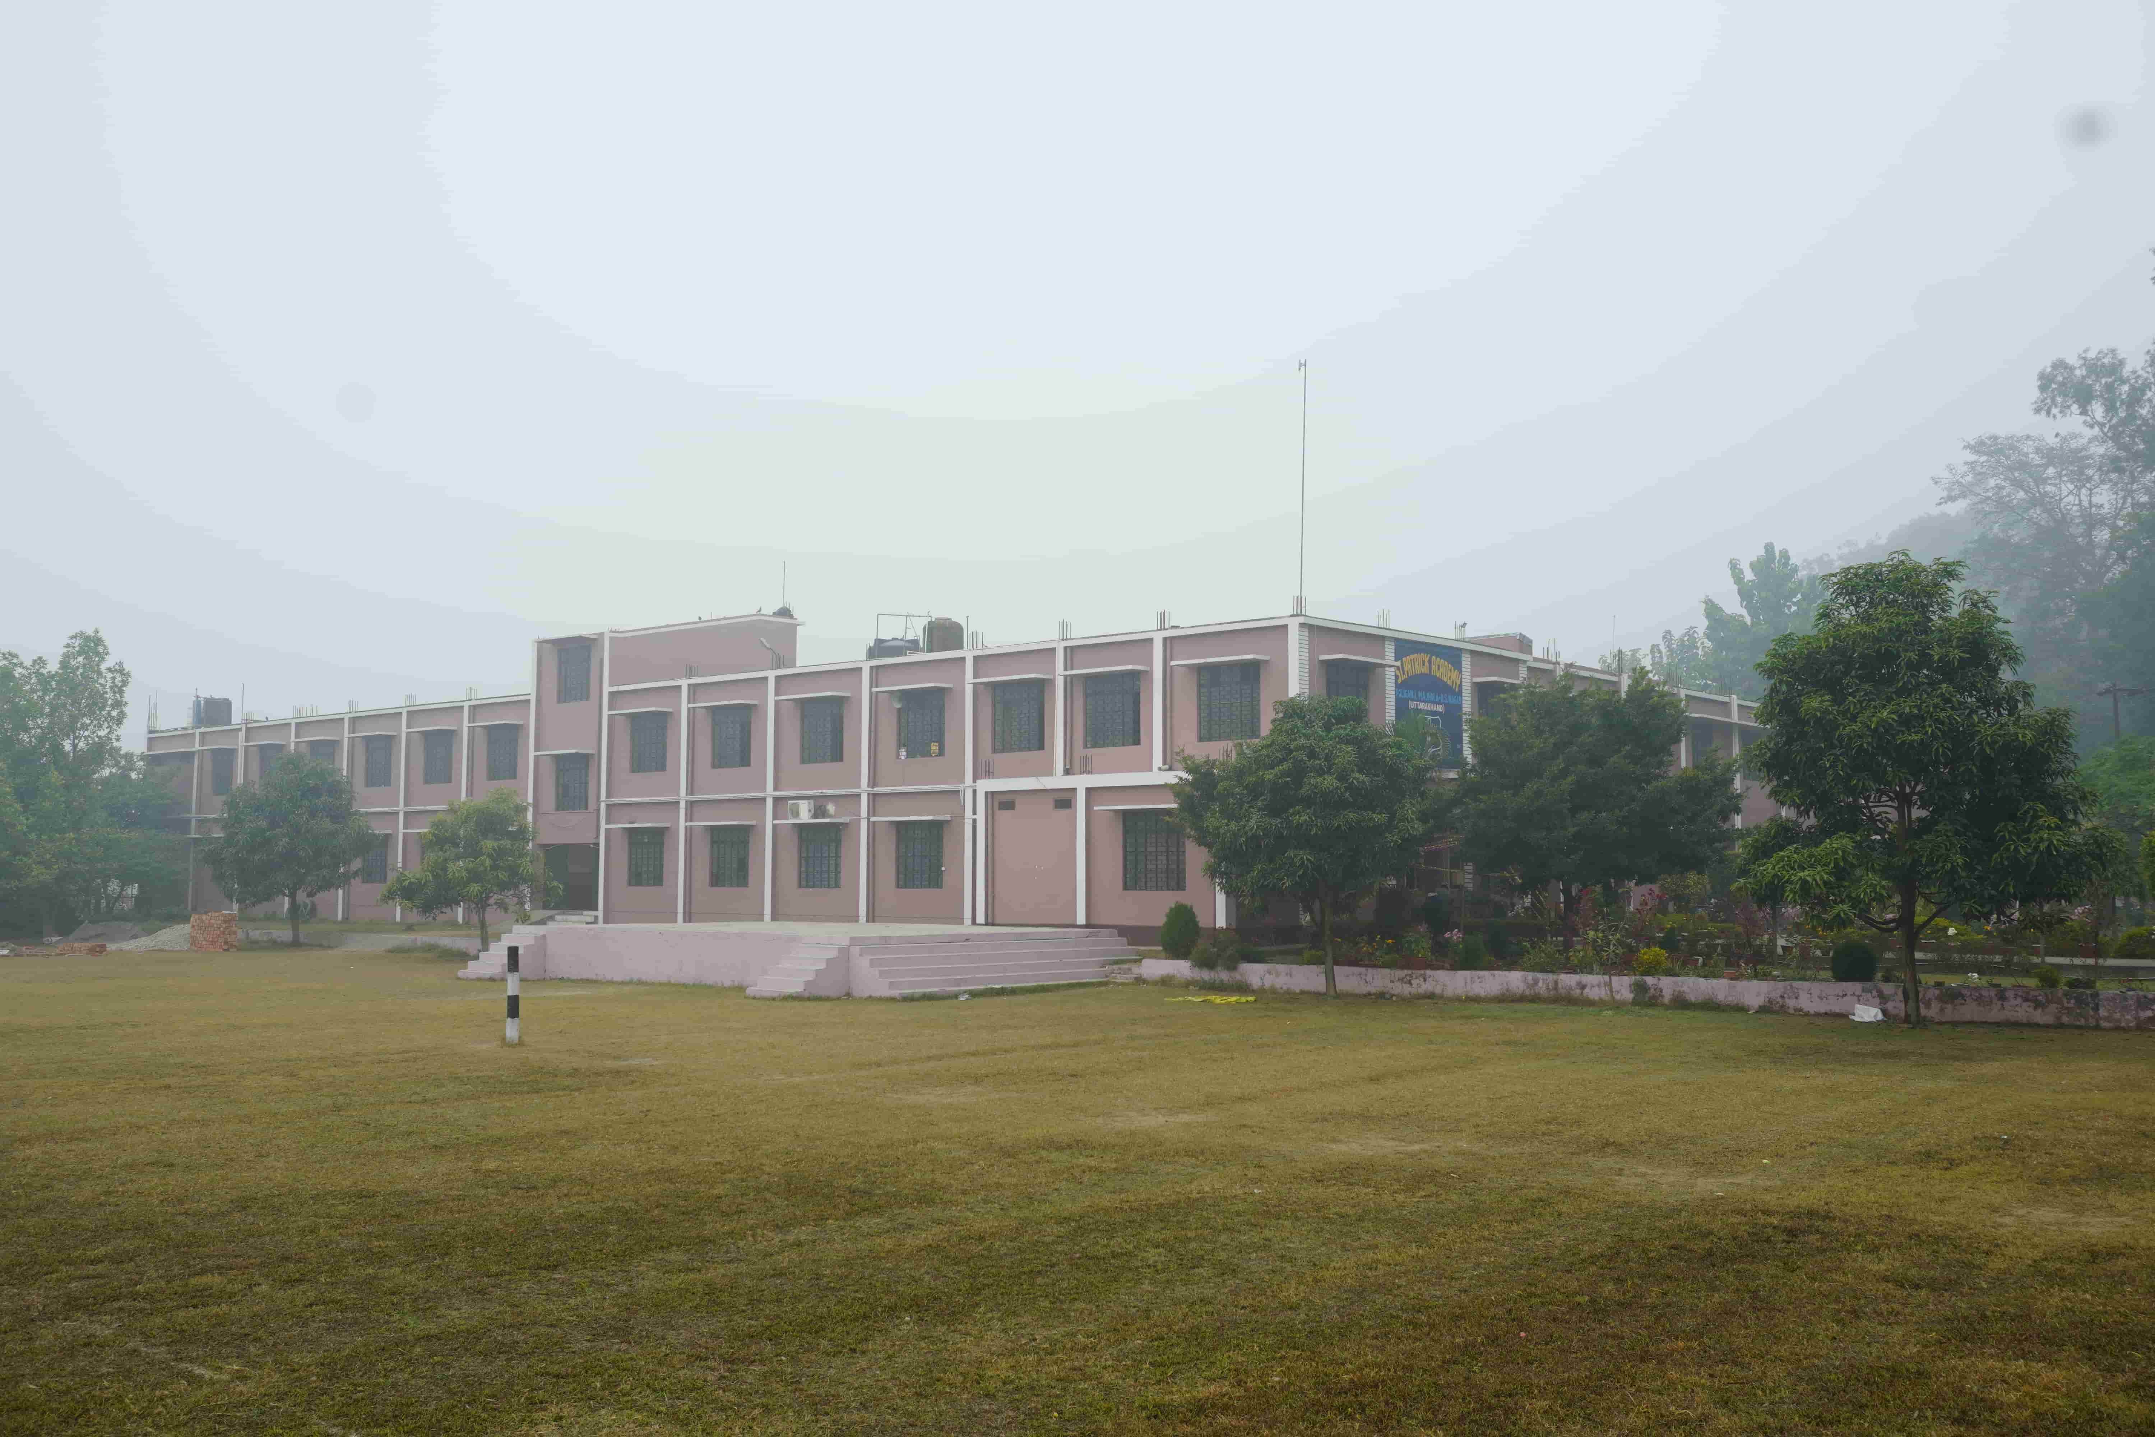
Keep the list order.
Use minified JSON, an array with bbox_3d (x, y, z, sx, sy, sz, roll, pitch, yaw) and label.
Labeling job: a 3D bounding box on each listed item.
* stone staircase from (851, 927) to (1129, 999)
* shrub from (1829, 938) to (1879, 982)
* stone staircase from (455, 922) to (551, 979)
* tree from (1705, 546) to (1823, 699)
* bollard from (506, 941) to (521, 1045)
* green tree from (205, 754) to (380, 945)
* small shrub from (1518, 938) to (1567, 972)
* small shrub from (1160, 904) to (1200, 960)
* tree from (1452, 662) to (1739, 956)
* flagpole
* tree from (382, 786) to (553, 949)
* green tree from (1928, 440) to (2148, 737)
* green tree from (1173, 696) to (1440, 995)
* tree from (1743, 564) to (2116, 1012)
[{"bbox_3d":[-1.510,4.601,34.944,5.950,1.061,1.332,4,-7,-44],"label":"stone staircase"},{"bbox_3d":[10.578,3.320,25.313,0.666,0.616,0.666,-2,-5,22],"label":"shrub"},{"bbox_3d":[-11.982,4.920,38.470,1.376,1.061,1.332,-4,-6,38],"label":"stone staircase"},{"bbox_3d":[27.545,0.179,75.253,4.916,14.734,4.916,-2,-5,20],"label":"tree"},{"bbox_3d":[-7.205,3.536,23.725,0.151,1.249,0.151,1,-5,-17],"label":"bollard"},{"bbox_3d":[-22.242,3.729,52.490,4.851,5.371,4.851,2,-5,-23],"label":"green tree"},{"bbox_3d":[7.131,3.653,28.496,0.750,0.578,0.700,-1,-5,14],"label":"small shrub"},{"bbox_3d":[1.926,4.012,35.086,0.741,1.076,0.741,0,-5,3],"label":"small shrub"},{"bbox_3d":[10.647,1.870,38.158,5.776,5.780,5.776,-1,-5,16],"label":"tree"},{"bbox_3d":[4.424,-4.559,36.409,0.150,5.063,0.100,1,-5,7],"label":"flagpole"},{"bbox_3d":[-13.875,3.463,42.356,3.920,3.851,3.920,2,-5,-18],"label":"tree"},{"bbox_3d":[41.420,-3.632,80.592,9.360,18.053,9.360,-2,-5,27],"label":"green tree"},{"bbox_3d":[3.576,1.981,29.137,4.204,4.671,4.204,0,-5,7],"label":"green tree"},{"bbox_3d":[12.377,0.992,26.958,5.329,6.853,5.329,-2,-5,25],"label":"tree"}]

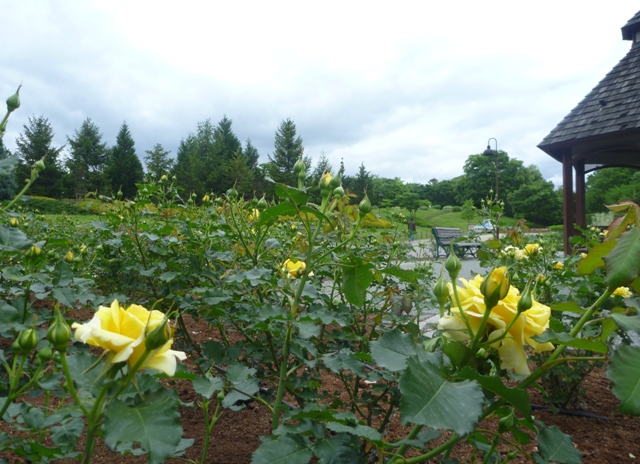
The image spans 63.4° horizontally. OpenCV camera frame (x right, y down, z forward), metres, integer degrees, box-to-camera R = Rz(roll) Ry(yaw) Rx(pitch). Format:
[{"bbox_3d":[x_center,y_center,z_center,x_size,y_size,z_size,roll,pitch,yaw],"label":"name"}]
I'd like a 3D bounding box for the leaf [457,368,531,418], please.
[{"bbox_3d":[0.138,0.128,0.410,0.060,0.041,0.040,-1,0,0],"label":"leaf"}]

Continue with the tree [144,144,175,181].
[{"bbox_3d":[-17.982,-7.002,58.000,3.400,6.200,3.400,0,-1,0],"label":"tree"}]

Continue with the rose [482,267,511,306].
[{"bbox_3d":[0.163,0.050,0.480,0.028,0.040,0.028,0,-1,0],"label":"rose"}]

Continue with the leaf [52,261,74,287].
[{"bbox_3d":[-0.555,0.090,1.120,0.046,0.055,0.025,0,-1,0],"label":"leaf"}]

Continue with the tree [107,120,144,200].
[{"bbox_3d":[-18.785,-6.809,50.000,3.863,7.533,3.900,-1,0,0],"label":"tree"}]

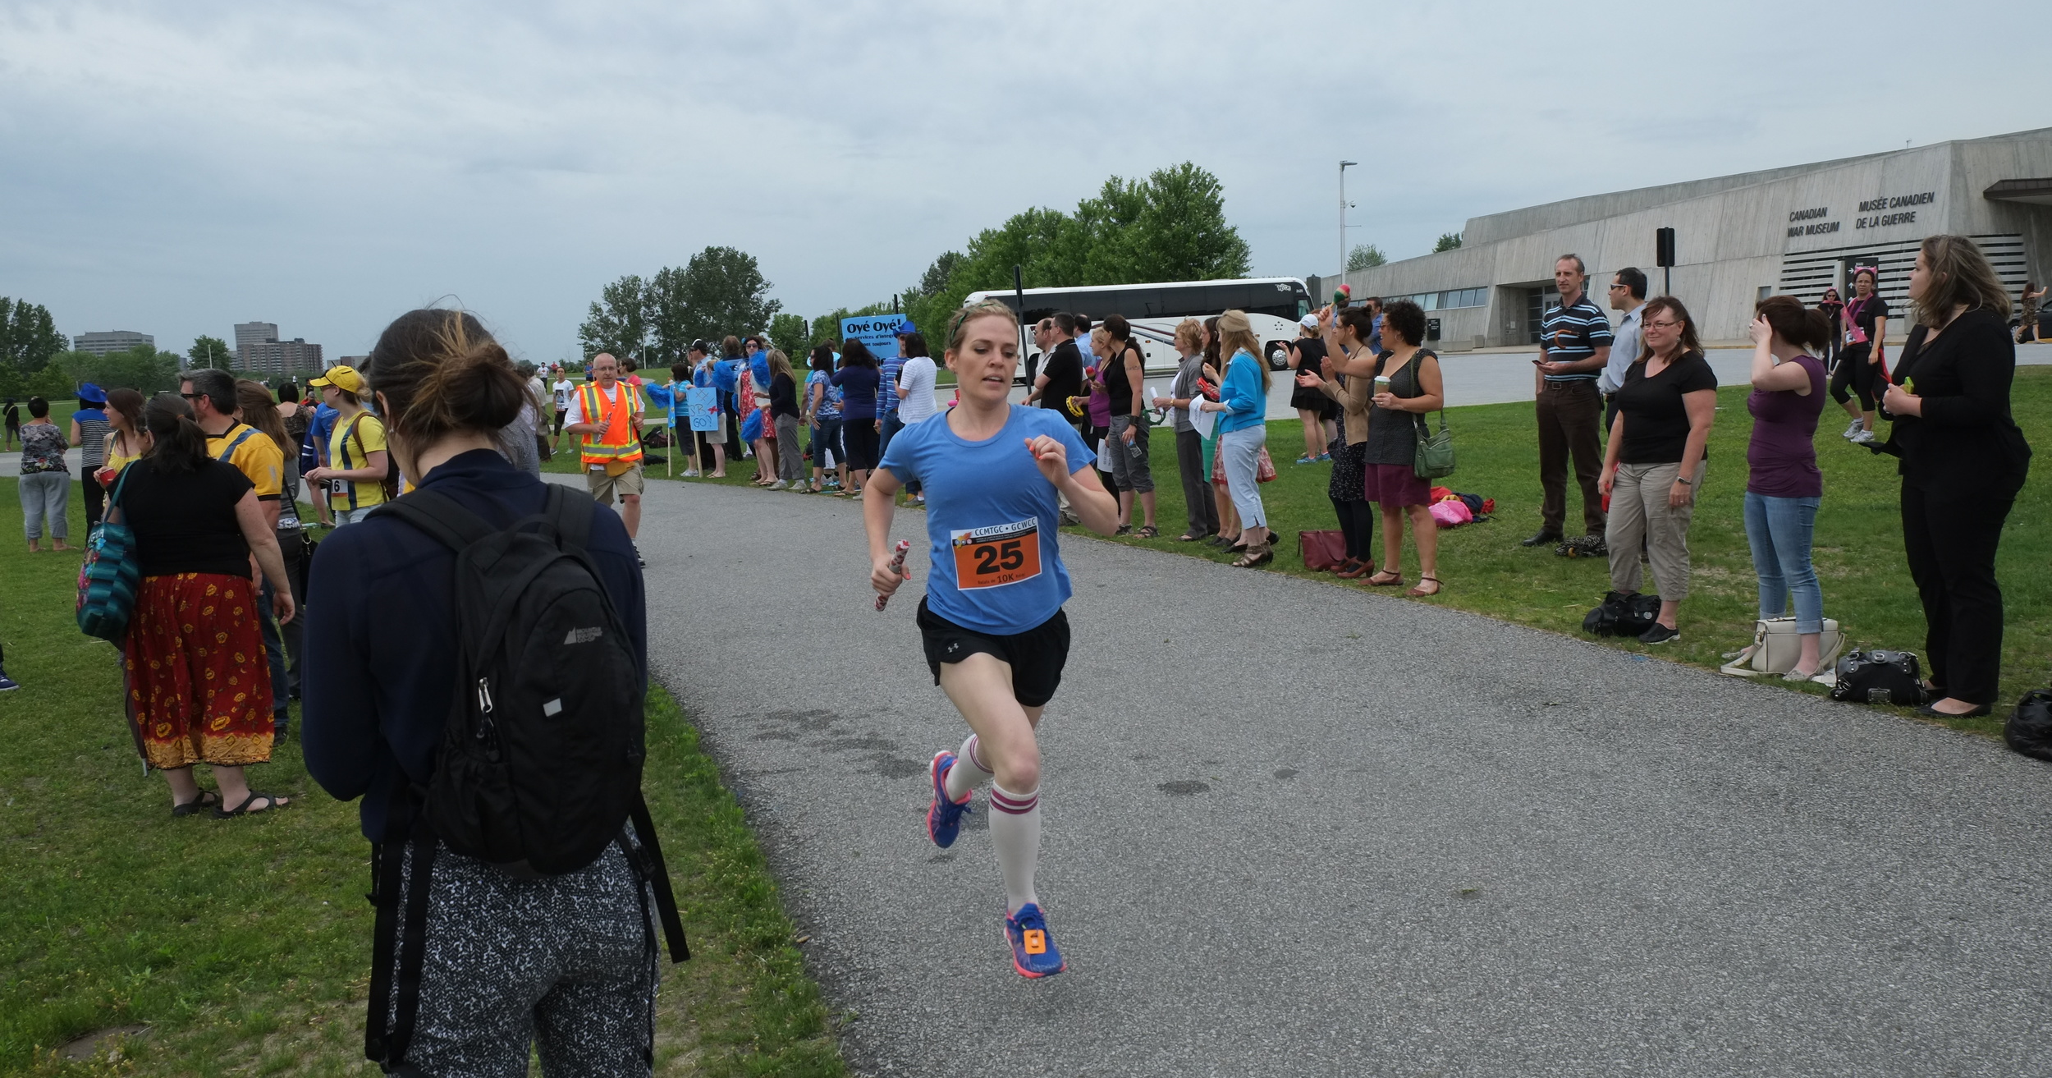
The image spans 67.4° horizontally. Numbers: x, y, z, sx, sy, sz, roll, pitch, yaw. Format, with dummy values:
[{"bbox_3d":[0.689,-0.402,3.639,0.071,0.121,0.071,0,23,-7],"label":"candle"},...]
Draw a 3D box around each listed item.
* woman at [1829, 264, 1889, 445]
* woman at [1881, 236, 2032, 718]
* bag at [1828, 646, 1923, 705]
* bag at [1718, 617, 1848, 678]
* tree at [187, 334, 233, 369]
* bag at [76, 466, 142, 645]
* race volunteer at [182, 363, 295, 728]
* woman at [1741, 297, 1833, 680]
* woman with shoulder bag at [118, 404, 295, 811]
[{"bbox_3d":[7.739,-1.712,14.300,0.380,1.670,0.480,-9,9,-41],"label":"woman"},{"bbox_3d":[3.360,-0.209,5.547,0.480,1.720,0.480,0,7,16],"label":"woman"},{"bbox_3d":[3.319,0.519,6.011,0.340,0.220,0.180,1,8,25],"label":"bag"},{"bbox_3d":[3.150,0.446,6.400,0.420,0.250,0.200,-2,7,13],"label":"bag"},{"bbox_3d":[-116.773,-25.877,220.000,6.300,6.600,6.300,-3,7,0],"label":"tree"},{"bbox_3d":[-3.450,0.063,5.800,0.200,0.640,0.340,-8,9,-39],"label":"bag"},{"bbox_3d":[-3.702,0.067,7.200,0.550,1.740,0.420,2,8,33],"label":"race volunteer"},{"bbox_3d":[3.411,-0.251,6.900,0.420,1.650,0.460,-5,7,-17],"label":"woman"},{"bbox_3d":[-3.160,0.260,5.933,0.620,1.620,0.420,0,7,18],"label":"woman with shoulder bag"}]

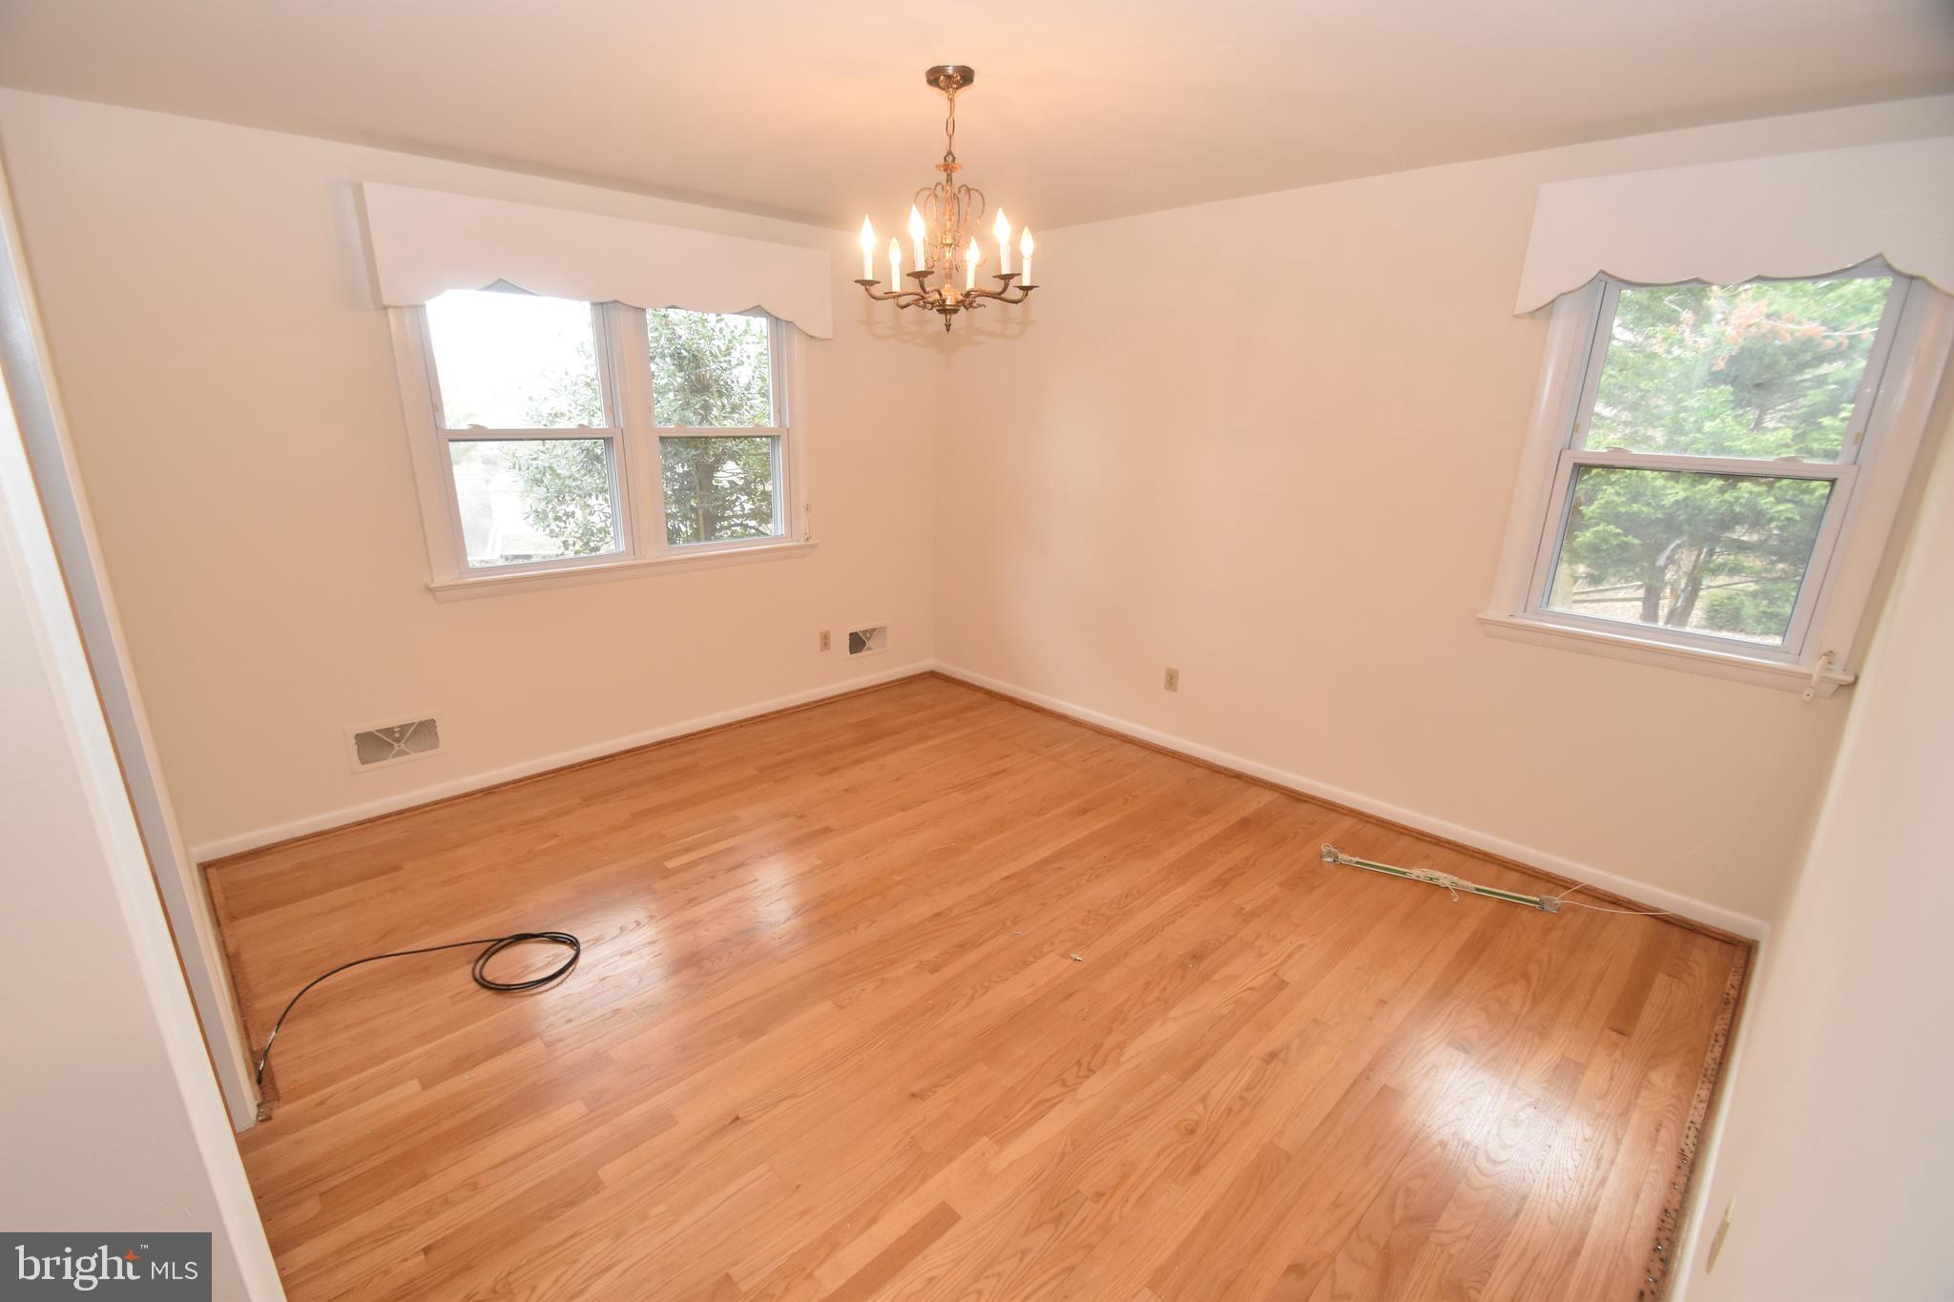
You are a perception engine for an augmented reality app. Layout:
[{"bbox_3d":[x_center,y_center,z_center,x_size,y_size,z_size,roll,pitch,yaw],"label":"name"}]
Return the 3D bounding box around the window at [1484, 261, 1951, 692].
[{"bbox_3d":[2.243,-0.556,2.547,0.960,1.260,0.120,16,23,40],"label":"window"}]

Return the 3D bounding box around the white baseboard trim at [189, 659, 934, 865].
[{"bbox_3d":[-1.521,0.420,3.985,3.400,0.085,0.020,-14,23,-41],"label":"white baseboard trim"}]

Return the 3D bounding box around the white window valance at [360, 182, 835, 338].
[{"bbox_3d":[-1.399,-1.536,3.350,1.840,0.385,0.160,-14,23,-41],"label":"white window valance"}]

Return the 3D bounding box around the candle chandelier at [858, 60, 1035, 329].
[{"bbox_3d":[-0.072,-1.139,2.090,0.490,0.590,0.490,1,17,0],"label":"candle chandelier"}]

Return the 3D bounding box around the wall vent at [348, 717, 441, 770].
[{"bbox_3d":[-2.285,0.365,3.225,0.310,0.175,0.020,-14,23,-41],"label":"wall vent"}]

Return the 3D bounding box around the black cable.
[{"bbox_3d":[-1.606,0.957,2.405,0.760,0.030,0.450,-10,21,-33],"label":"black cable"}]

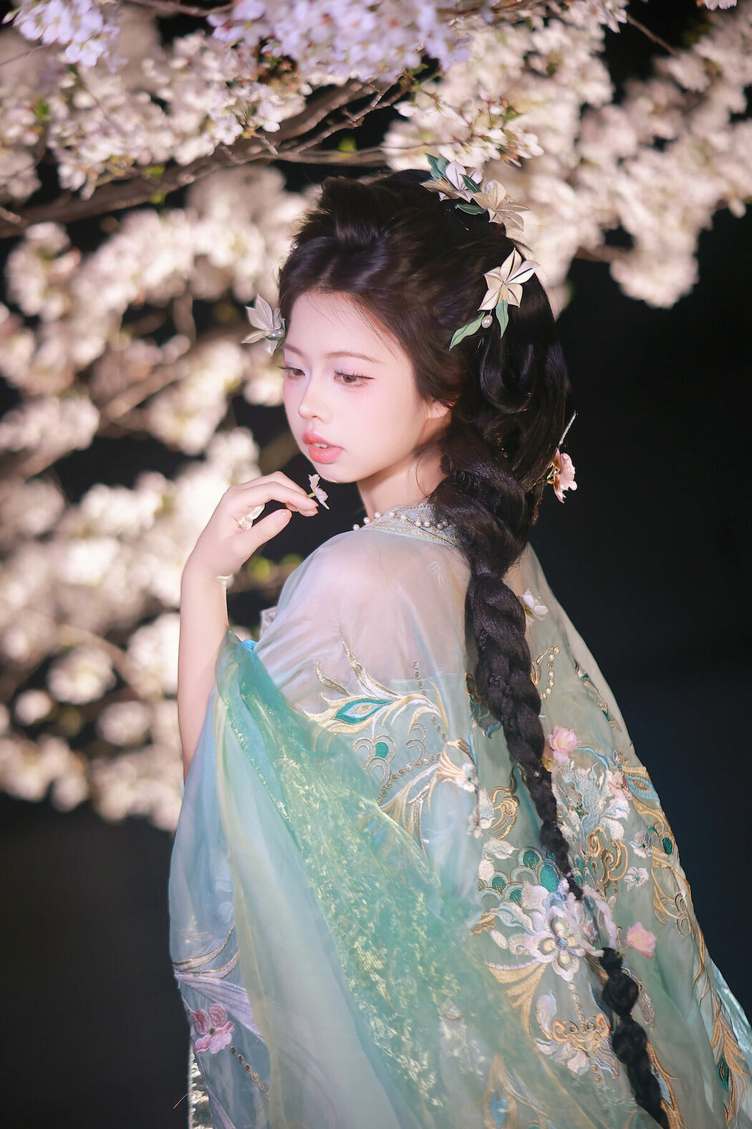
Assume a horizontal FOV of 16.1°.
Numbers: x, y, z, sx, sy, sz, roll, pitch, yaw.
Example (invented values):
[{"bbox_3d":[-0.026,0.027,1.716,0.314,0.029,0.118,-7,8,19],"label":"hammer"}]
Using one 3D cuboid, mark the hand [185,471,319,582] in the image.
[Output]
[{"bbox_3d":[-0.118,-0.036,2.520,0.125,0.105,0.080,0,2,0],"label":"hand"}]

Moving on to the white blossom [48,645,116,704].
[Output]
[{"bbox_3d":[-0.359,0.134,3.250,0.080,0.070,0.070,0,2,0],"label":"white blossom"}]

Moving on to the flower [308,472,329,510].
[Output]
[{"bbox_3d":[-0.054,-0.069,2.510,0.017,0.036,0.034,-25,0,0],"label":"flower"}]

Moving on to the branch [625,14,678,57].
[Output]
[{"bbox_3d":[0.284,-0.547,2.750,0.072,0.008,0.008,40,0,0],"label":"branch"}]

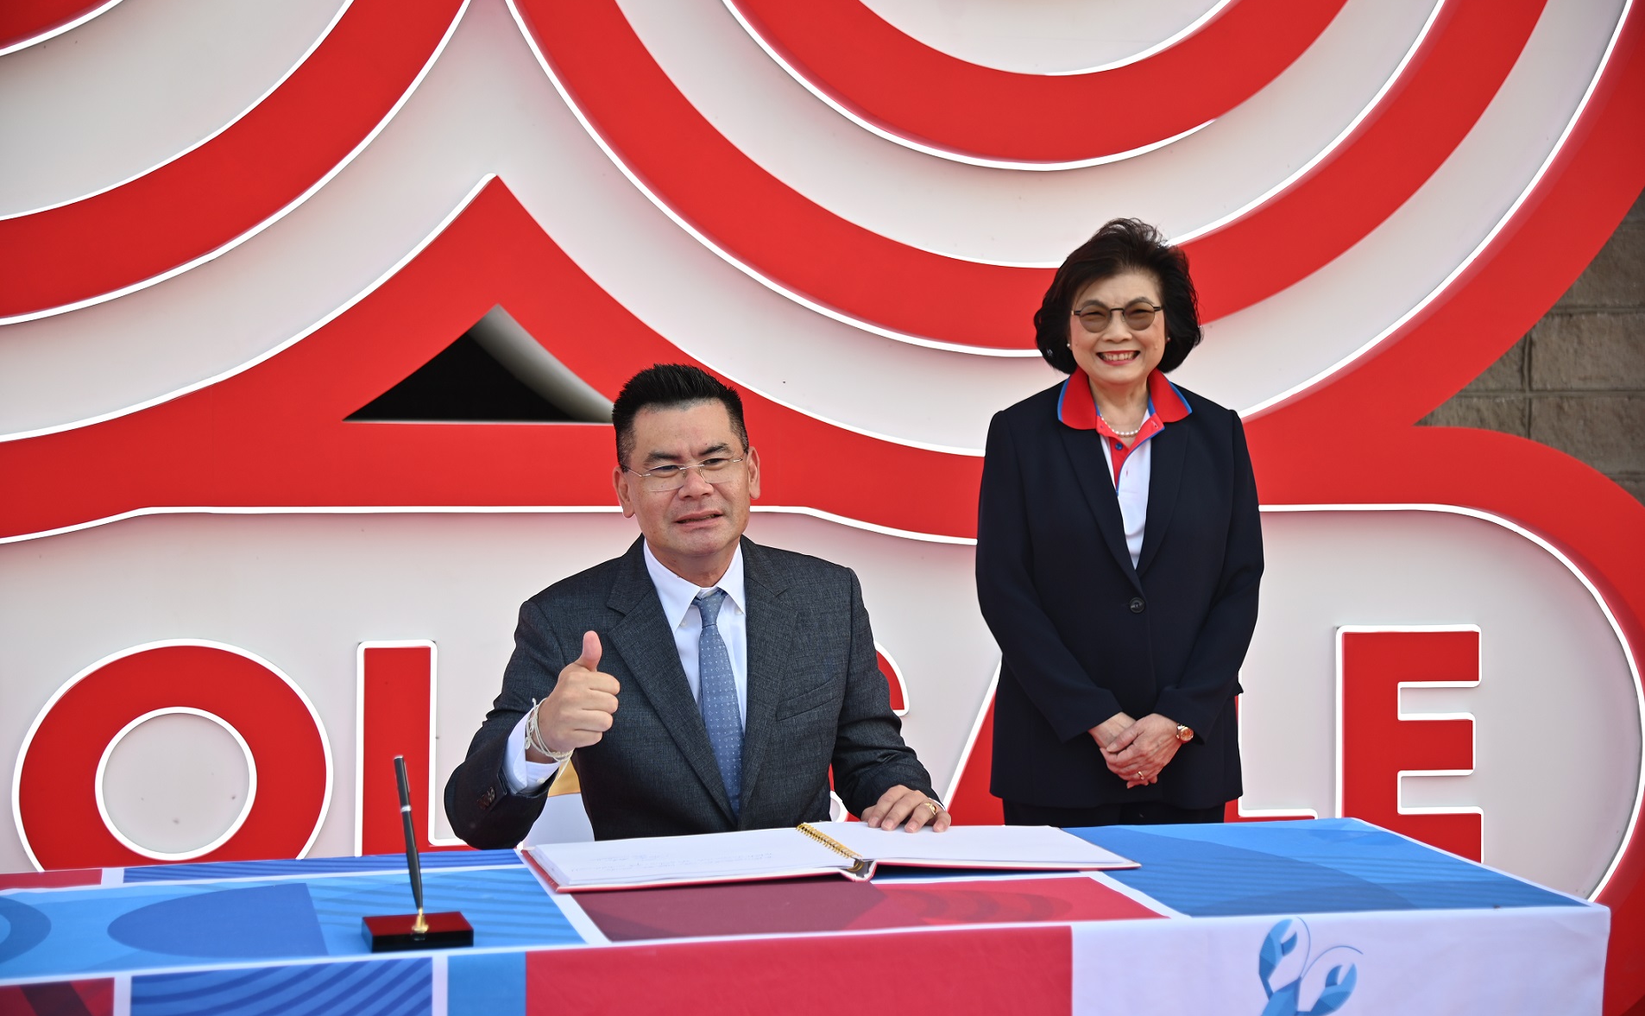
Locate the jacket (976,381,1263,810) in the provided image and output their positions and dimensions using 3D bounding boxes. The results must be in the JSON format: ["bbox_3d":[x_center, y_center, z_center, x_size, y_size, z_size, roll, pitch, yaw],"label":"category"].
[{"bbox_3d":[0.444,0.128,3.970,0.425,0.640,0.280,0,2,1],"label":"jacket"}]

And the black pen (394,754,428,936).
[{"bbox_3d":[-0.406,0.329,2.607,0.012,0.172,0.011,-7,2,17],"label":"black pen"}]

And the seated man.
[{"bbox_3d":[-0.165,0.490,3.250,0.600,1.350,0.740,0,2,-12],"label":"seated man"}]

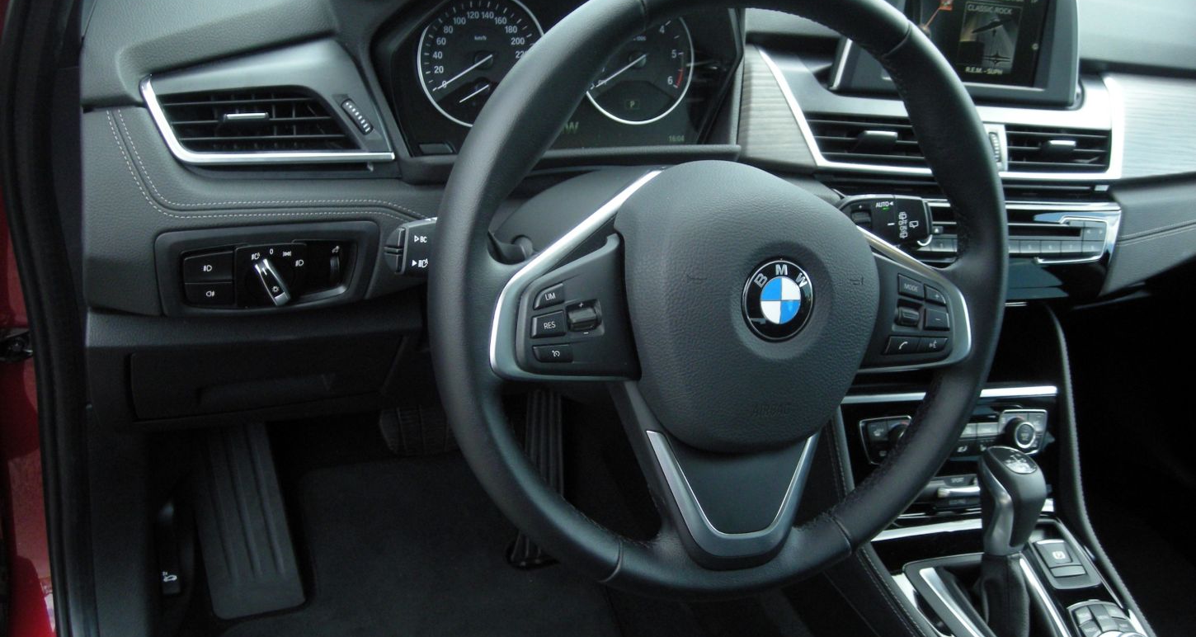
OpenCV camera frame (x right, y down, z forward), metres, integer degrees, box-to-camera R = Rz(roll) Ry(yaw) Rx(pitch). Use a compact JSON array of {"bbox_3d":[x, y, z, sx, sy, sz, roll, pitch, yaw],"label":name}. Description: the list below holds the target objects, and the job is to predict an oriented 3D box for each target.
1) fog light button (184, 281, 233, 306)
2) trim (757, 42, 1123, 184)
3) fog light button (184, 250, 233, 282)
[{"bbox_3d":[-0.262,-0.018,0.817,0.031,0.019,0.012,-5,21,-23],"label":"fog light button"},{"bbox_3d":[0.301,-0.175,1.054,0.350,0.097,0.050,0,9,-16],"label":"trim"},{"bbox_3d":[-0.261,-0.035,0.811,0.031,0.021,0.012,-5,21,-23],"label":"fog light button"}]

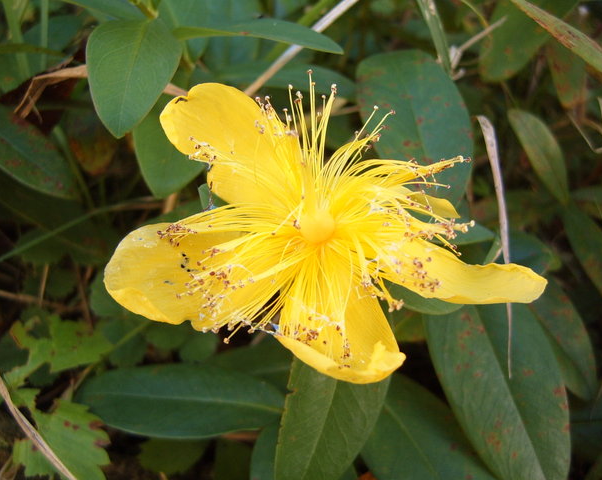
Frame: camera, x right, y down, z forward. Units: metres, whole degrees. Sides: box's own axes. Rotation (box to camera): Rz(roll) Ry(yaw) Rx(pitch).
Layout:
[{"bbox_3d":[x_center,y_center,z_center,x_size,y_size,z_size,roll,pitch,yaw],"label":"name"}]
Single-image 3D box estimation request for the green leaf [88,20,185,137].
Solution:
[{"bbox_3d":[-0.042,-0.041,0.172,0.024,0.007,0.036,14,60,5],"label":"green leaf"}]

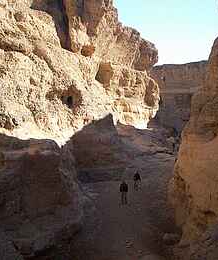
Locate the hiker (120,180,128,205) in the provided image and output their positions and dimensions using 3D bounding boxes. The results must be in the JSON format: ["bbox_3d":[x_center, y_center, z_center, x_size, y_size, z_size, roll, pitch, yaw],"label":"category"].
[{"bbox_3d":[1.100,4.460,26.500,0.550,1.730,0.360,0,3,0],"label":"hiker"}]

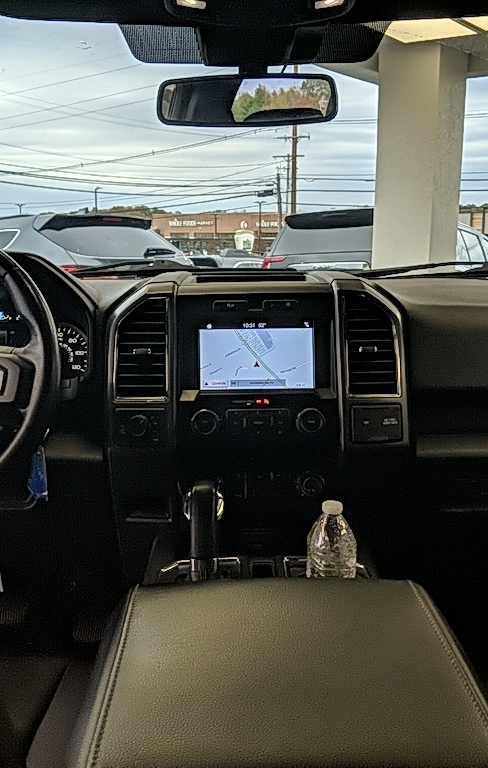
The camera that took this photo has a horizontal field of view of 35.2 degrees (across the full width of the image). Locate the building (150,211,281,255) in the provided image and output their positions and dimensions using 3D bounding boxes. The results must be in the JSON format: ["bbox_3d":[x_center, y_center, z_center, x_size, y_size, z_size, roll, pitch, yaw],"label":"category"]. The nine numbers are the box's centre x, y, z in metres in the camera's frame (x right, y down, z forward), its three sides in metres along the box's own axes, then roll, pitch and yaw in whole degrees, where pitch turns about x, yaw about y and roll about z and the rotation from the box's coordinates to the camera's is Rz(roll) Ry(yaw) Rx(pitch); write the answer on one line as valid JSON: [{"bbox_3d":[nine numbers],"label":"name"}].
[{"bbox_3d":[-3.200,-28.600,150.000,30.000,8.300,22.000,0,9,-1],"label":"building"}]

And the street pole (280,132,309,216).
[{"bbox_3d":[3.000,-12.300,45.300,2.100,13.500,0.380,0,9,0],"label":"street pole"}]

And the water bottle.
[{"bbox_3d":[0.116,0.256,1.024,0.065,0.205,0.065,0,10,0],"label":"water bottle"}]

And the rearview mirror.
[{"bbox_3d":[0.005,-0.372,1.005,0.243,0.066,0.042,3,14,13],"label":"rearview mirror"}]

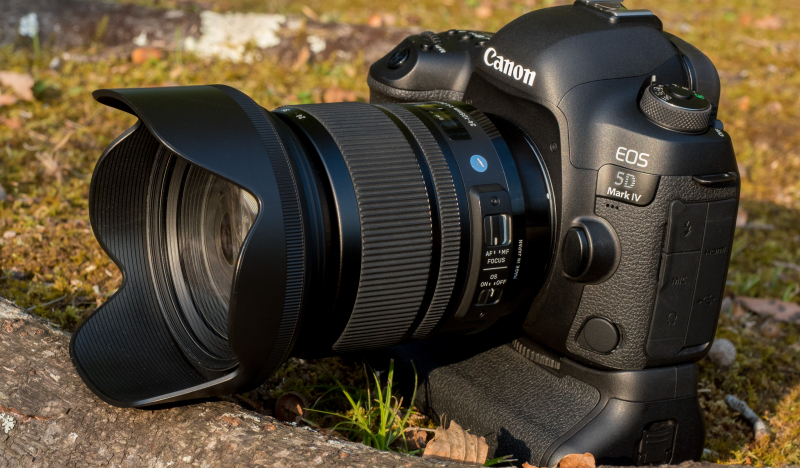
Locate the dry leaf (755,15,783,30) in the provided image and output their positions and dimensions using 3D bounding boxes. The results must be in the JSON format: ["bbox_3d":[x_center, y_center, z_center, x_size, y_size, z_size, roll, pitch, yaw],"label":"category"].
[{"bbox_3d":[0.286,-0.164,1.433,0.021,0.009,0.015,3,19,0],"label":"dry leaf"}]

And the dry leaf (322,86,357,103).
[{"bbox_3d":[-0.038,-0.087,1.160,0.022,0.009,0.017,3,19,0],"label":"dry leaf"}]

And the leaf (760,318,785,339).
[{"bbox_3d":[0.164,0.042,0.815,0.011,0.008,0.011,3,19,0],"label":"leaf"}]

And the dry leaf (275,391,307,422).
[{"bbox_3d":[-0.041,0.065,0.695,0.013,0.011,0.011,3,19,0],"label":"dry leaf"}]

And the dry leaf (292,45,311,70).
[{"bbox_3d":[-0.065,-0.117,1.224,0.011,0.014,0.012,3,19,0],"label":"dry leaf"}]

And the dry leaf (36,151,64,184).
[{"bbox_3d":[-0.186,-0.035,0.985,0.016,0.012,0.018,3,19,0],"label":"dry leaf"}]

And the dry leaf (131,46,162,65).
[{"bbox_3d":[-0.168,-0.118,1.224,0.021,0.010,0.014,3,19,0],"label":"dry leaf"}]

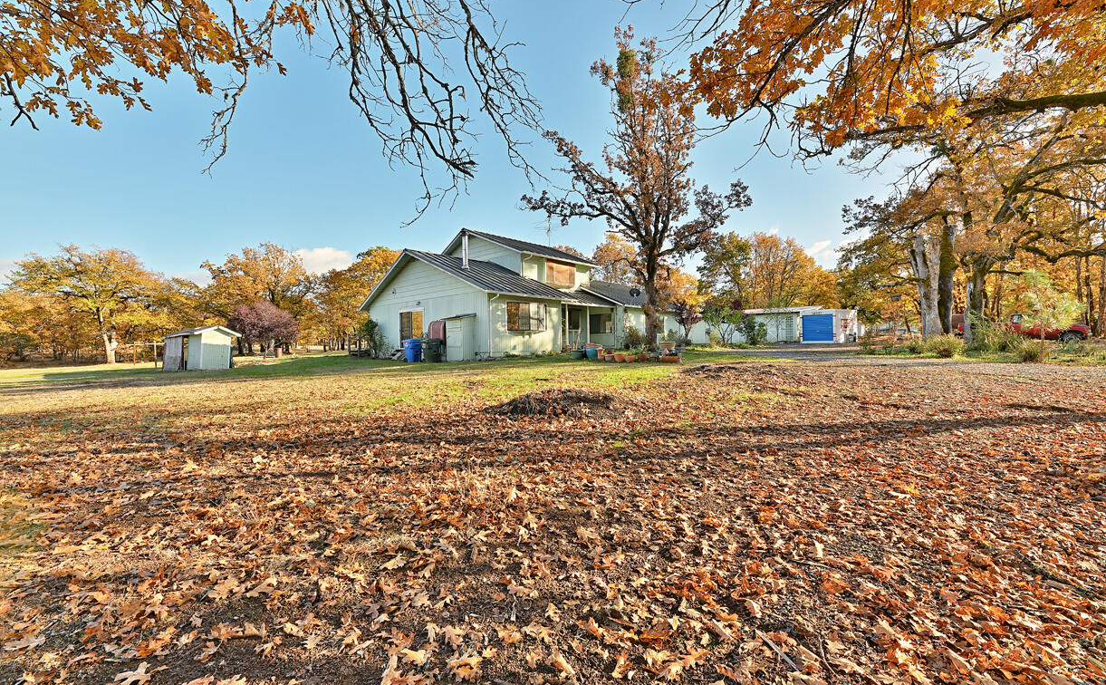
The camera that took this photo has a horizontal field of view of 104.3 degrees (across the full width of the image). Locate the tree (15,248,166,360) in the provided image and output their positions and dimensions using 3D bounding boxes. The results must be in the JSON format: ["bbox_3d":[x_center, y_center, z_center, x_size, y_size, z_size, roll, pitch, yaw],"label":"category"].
[{"bbox_3d":[-40.850,-3.400,38.000,9.000,10.600,9.000,0,0,43],"label":"tree"}]

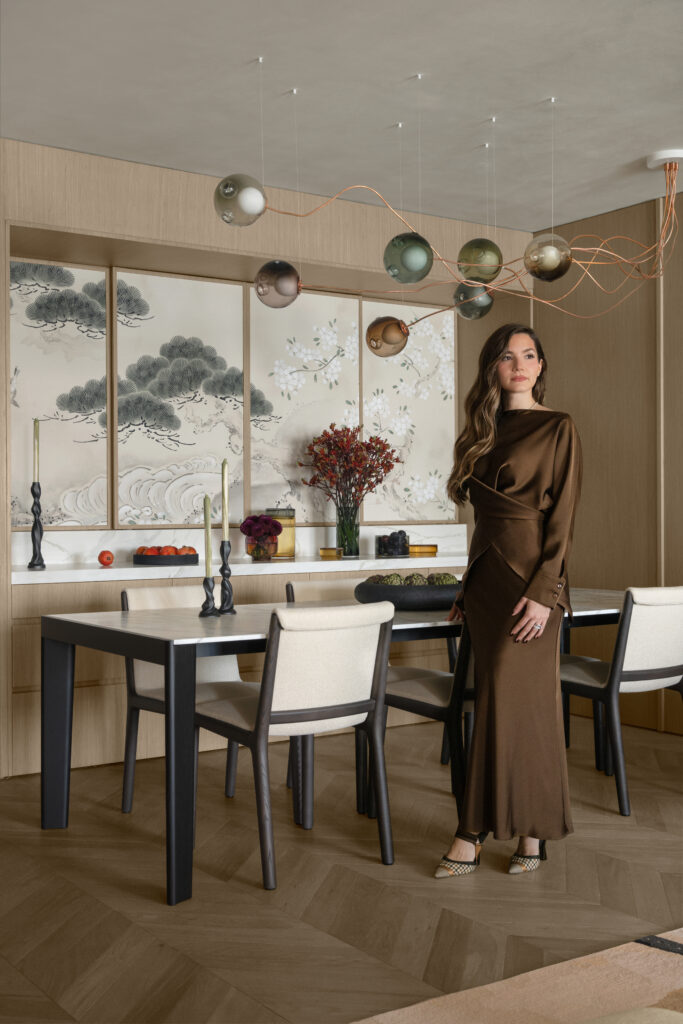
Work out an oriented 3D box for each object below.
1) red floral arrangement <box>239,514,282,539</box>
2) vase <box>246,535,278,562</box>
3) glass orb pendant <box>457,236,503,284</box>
[{"bbox_3d":[-0.403,0.072,6.011,0.214,0.118,0.198,0,0,0],"label":"red floral arrangement"},{"bbox_3d":[-0.400,0.181,6.013,0.164,0.136,0.164,0,0,0],"label":"vase"},{"bbox_3d":[0.531,-0.968,4.599,0.170,0.170,0.170,0,0,0],"label":"glass orb pendant"}]

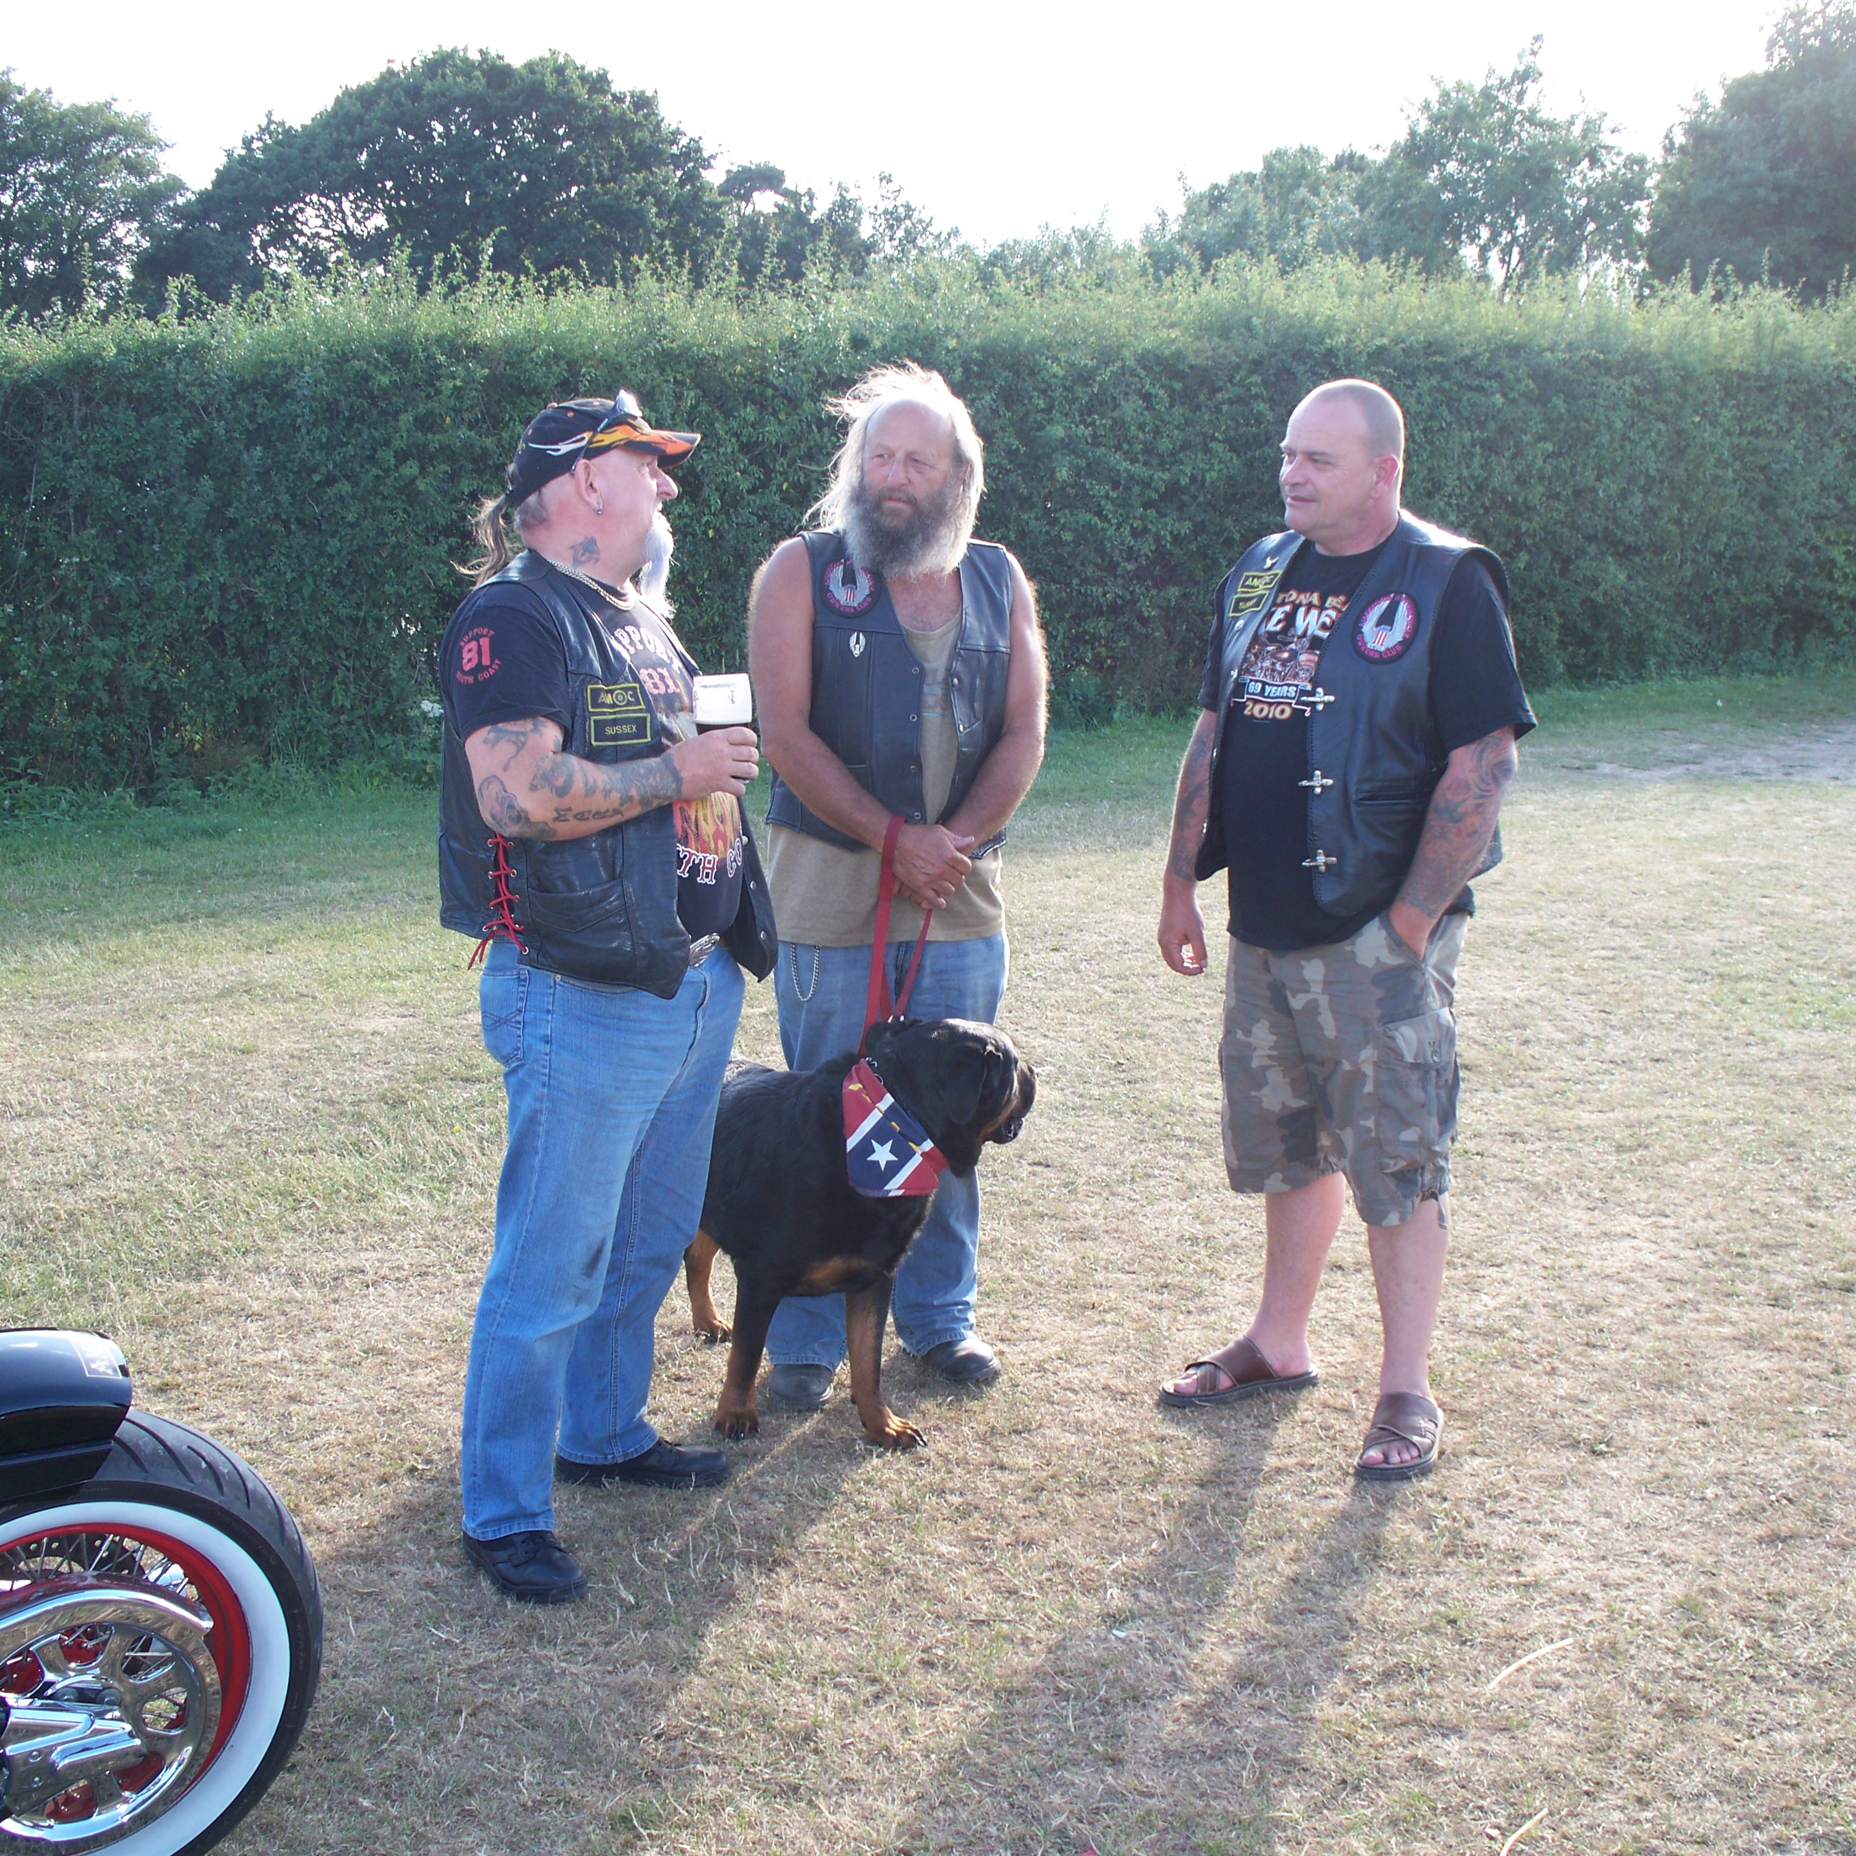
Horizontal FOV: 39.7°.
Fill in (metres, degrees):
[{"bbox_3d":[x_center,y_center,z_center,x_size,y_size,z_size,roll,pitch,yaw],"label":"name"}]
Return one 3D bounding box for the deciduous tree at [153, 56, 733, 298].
[{"bbox_3d":[-9.030,-10.819,47.232,11.100,10.137,10.500,0,9,0],"label":"deciduous tree"}]

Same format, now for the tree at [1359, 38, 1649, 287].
[{"bbox_3d":[8.820,-8.936,39.333,4.700,8.807,4.500,0,9,0],"label":"tree"}]

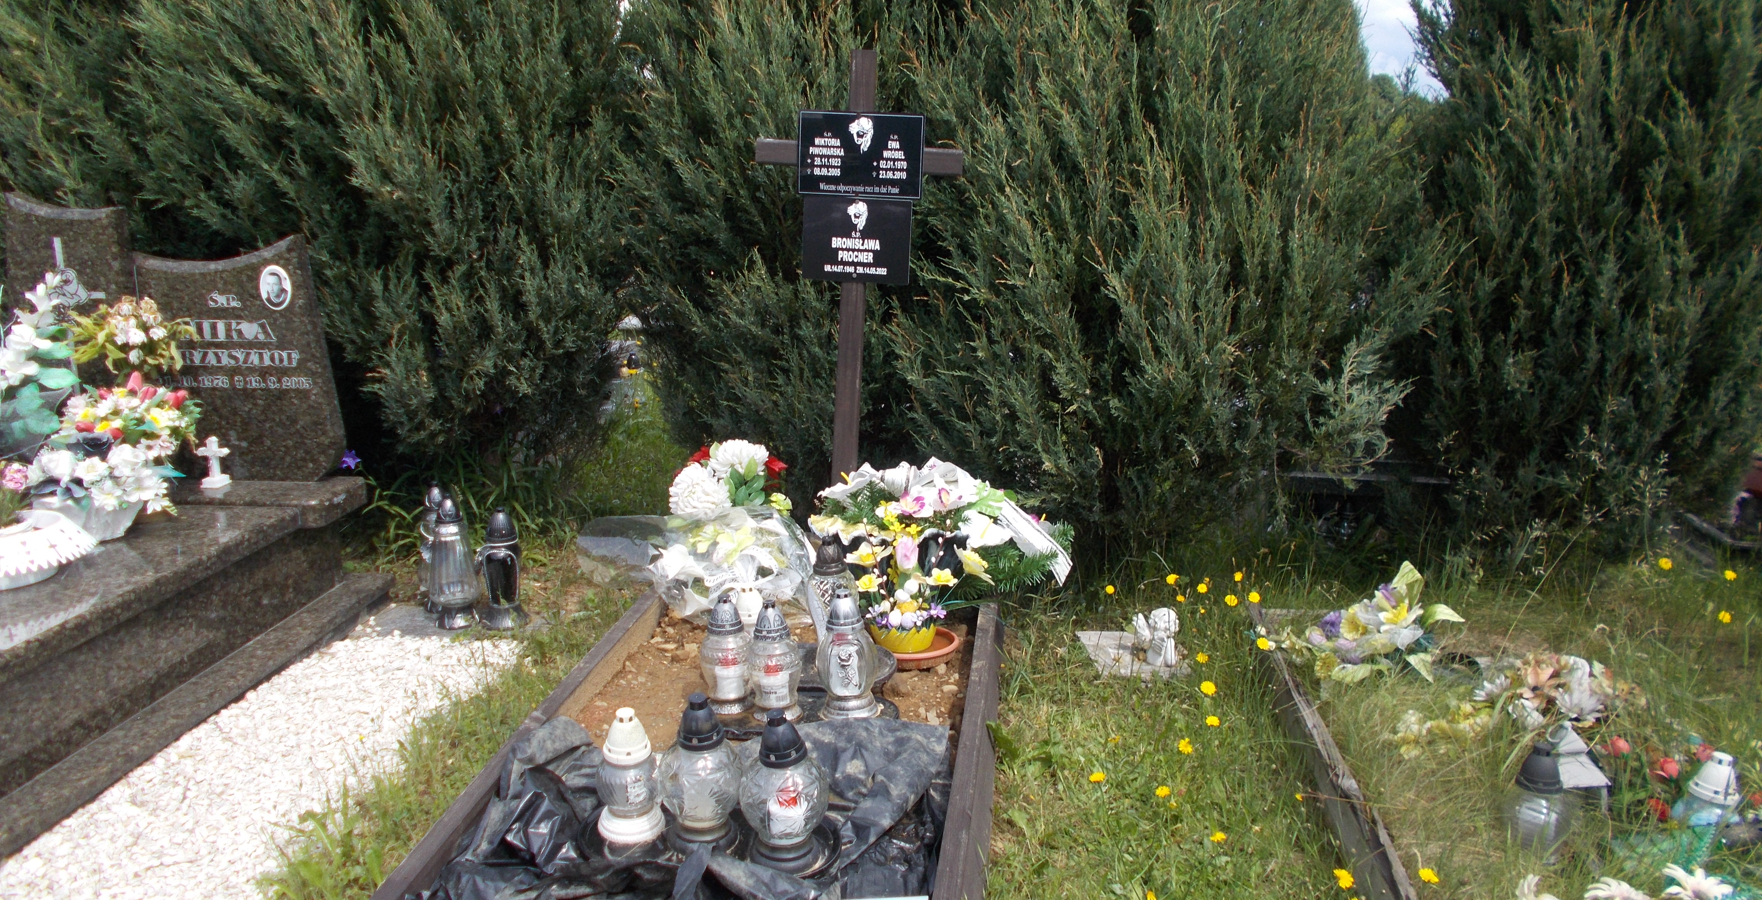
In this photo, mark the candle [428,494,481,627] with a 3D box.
[{"bbox_3d":[-1.181,0.307,3.670,0.143,0.360,0.143,1,13,6],"label":"candle"}]

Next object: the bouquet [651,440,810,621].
[{"bbox_3d":[-0.382,0.185,3.350,0.400,0.420,0.330,3,13,7],"label":"bouquet"}]

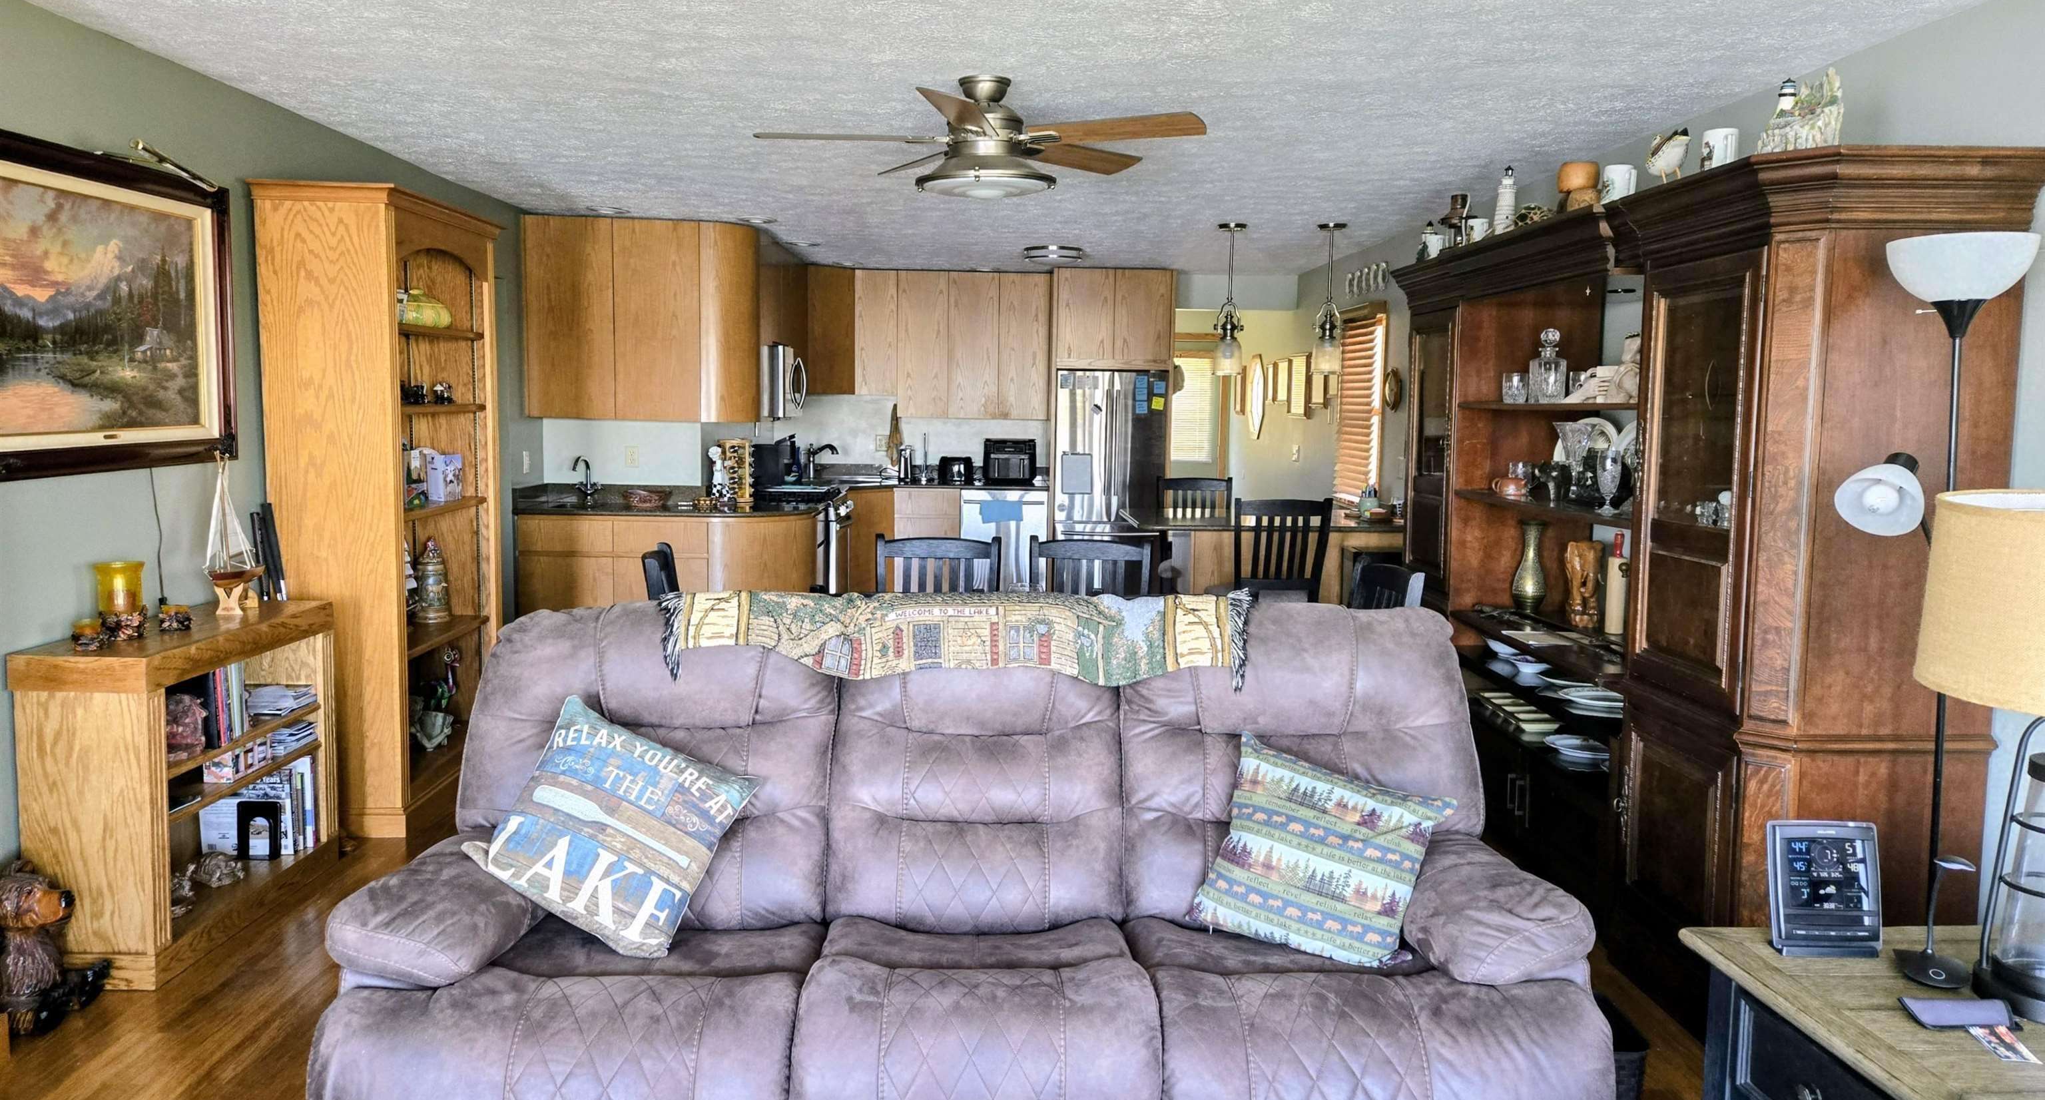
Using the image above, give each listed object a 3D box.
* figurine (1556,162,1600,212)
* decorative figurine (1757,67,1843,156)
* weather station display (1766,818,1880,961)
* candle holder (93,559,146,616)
[{"bbox_3d":[1.522,-0.988,3.726,0.115,0.146,0.115,4,6,27],"label":"figurine"},{"bbox_3d":[1.631,-0.917,2.852,0.162,0.183,0.110,4,6,27],"label":"decorative figurine"},{"bbox_3d":[1.204,0.507,2.035,0.157,0.190,0.060,1,0,2],"label":"weather station display"},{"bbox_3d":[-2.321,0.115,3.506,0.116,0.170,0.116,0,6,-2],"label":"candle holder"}]

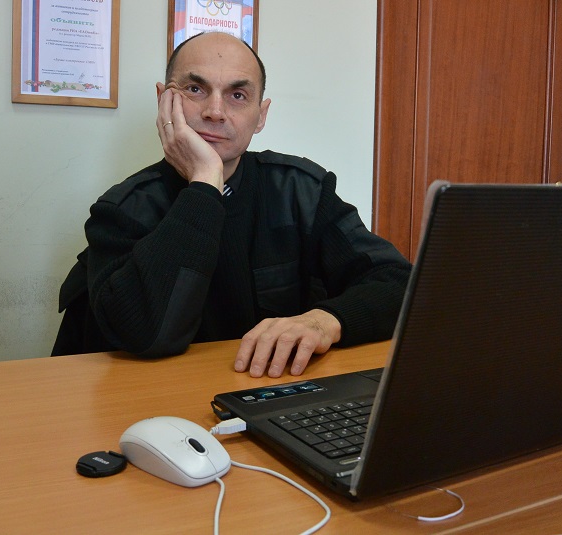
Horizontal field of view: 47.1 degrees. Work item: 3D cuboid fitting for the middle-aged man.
[{"bbox_3d":[-0.071,0.228,1.159,0.610,1.230,0.690,-2,8,-17],"label":"middle-aged man"}]

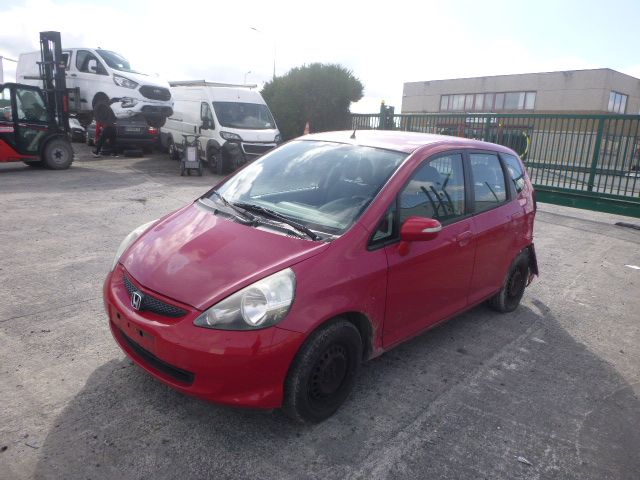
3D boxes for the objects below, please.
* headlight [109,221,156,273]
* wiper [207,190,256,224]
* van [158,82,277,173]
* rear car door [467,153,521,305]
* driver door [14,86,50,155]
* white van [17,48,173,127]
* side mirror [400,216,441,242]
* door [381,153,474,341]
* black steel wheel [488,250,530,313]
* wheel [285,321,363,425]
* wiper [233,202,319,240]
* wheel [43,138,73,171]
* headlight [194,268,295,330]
[{"bbox_3d":[-1.194,0.045,3.010,0.440,0.290,0.320,-6,17,-35],"label":"headlight"},{"bbox_3d":[-0.582,-0.236,3.125,0.070,0.060,0.699,-20,32,-28],"label":"wiper"},{"bbox_3d":[-3.257,-3.689,14.993,2.100,2.600,5.640,-7,18,-34],"label":"van"},{"bbox_3d":[1.369,-0.127,3.777,0.260,1.150,0.850,16,19,42],"label":"rear car door"},{"bbox_3d":[-7.587,-3.144,12.200,0.090,1.744,0.864,14,17,37],"label":"driver door"},{"bbox_3d":[-6.626,-4.511,13.812,5.080,1.980,2.020,11,15,28],"label":"white van"},{"bbox_3d":[0.591,-0.050,2.663,0.210,0.150,0.130,16,19,42],"label":"side mirror"},{"bbox_3d":[0.694,0.008,3.108,0.260,1.170,1.090,16,19,42],"label":"door"},{"bbox_3d":[1.712,0.373,4.222,0.185,0.575,0.575,16,18,42],"label":"black steel wheel"},{"bbox_3d":[-0.006,0.689,2.504,0.185,0.575,0.575,15,18,40],"label":"wheel"},{"bbox_3d":[-0.308,-0.137,2.827,0.085,0.075,0.895,-24,31,-33],"label":"wiper"},{"bbox_3d":[-7.176,-2.289,12.575,0.260,0.800,0.800,12,17,31],"label":"wheel"},{"bbox_3d":[-0.366,0.299,2.235,0.295,0.290,0.440,16,19,42],"label":"headlight"}]

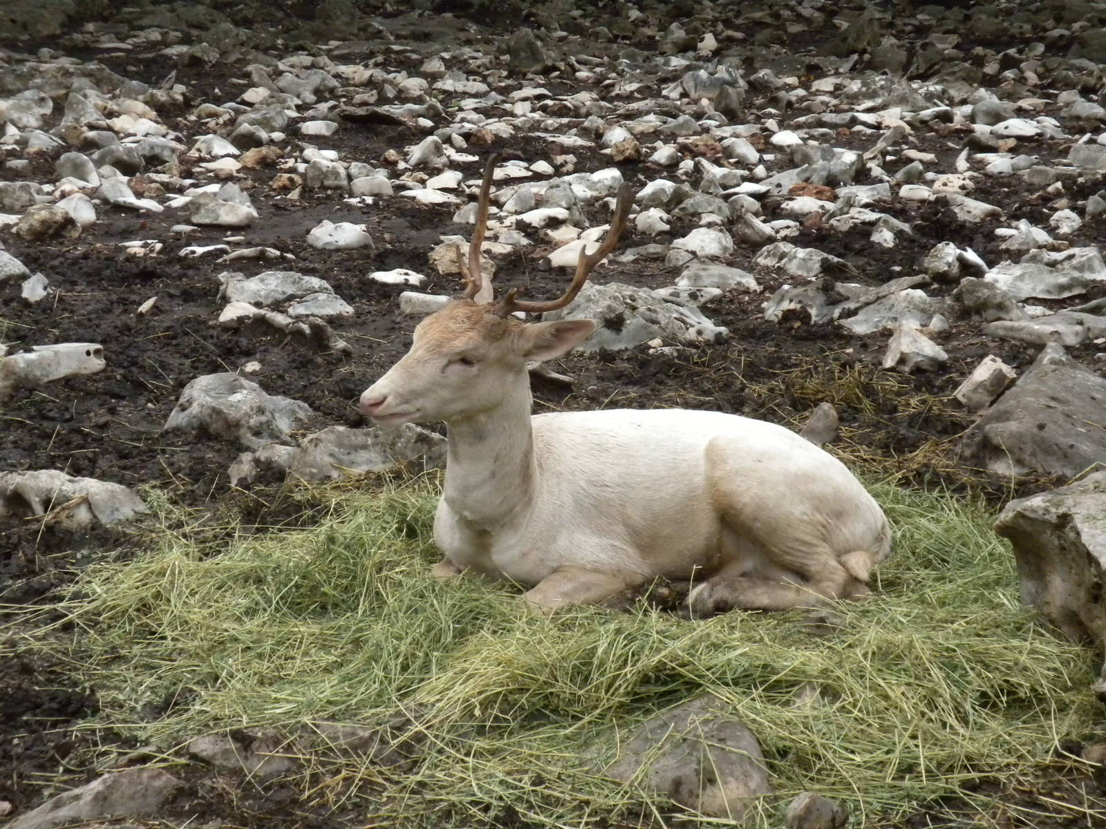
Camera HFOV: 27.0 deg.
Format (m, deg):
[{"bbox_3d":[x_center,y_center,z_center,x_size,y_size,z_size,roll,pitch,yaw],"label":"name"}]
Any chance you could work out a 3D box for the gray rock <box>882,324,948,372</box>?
[{"bbox_3d":[1.062,-0.194,6.754,0.193,0.142,0.150,2,14,9],"label":"gray rock"}]

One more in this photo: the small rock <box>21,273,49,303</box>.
[{"bbox_3d":[-1.531,-0.374,6.797,0.082,0.081,0.065,0,14,0],"label":"small rock"}]

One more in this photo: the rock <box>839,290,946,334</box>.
[{"bbox_3d":[1.035,-0.311,7.021,0.338,0.108,0.219,0,13,0],"label":"rock"}]

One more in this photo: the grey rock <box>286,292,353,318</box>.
[{"bbox_3d":[-0.734,-0.344,7.235,0.209,0.062,0.136,0,13,0],"label":"grey rock"}]

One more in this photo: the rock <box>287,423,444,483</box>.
[{"bbox_3d":[-0.445,0.095,5.654,0.417,0.130,0.260,-1,14,-5],"label":"rock"}]

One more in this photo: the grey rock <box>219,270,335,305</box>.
[{"bbox_3d":[-0.818,-0.377,6.820,0.339,0.084,0.204,0,14,0],"label":"grey rock"}]

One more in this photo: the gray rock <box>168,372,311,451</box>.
[{"bbox_3d":[-0.786,-0.009,5.759,0.376,0.145,0.282,0,13,0],"label":"gray rock"}]

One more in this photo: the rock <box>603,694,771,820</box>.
[{"bbox_3d":[0.216,0.553,3.711,0.280,0.204,0.220,1,14,3],"label":"rock"}]

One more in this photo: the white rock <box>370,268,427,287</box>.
[{"bbox_3d":[-0.518,-0.460,7.725,0.191,0.047,0.124,0,13,0],"label":"white rock"}]

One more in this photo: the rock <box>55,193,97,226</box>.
[{"bbox_3d":[-1.935,-0.832,9.330,0.172,0.133,0.140,-3,14,-11],"label":"rock"}]

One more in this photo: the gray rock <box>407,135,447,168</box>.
[{"bbox_3d":[-0.525,-1.100,9.616,0.165,0.128,0.132,0,14,0],"label":"gray rock"}]

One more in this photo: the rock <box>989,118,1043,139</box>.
[{"bbox_3d":[2.131,-1.318,10.583,0.241,0.084,0.169,0,14,0],"label":"rock"}]

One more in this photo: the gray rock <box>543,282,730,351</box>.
[{"bbox_3d":[0.247,-0.290,6.858,0.549,0.154,0.357,0,13,0],"label":"gray rock"}]

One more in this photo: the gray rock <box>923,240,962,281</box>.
[{"bbox_3d":[1.322,-0.519,7.810,0.129,0.124,0.116,0,13,0],"label":"gray rock"}]

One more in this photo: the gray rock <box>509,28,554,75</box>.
[{"bbox_3d":[-0.145,-2.445,15.480,0.308,0.315,0.260,0,14,-1],"label":"gray rock"}]

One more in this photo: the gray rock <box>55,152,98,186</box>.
[{"bbox_3d":[-2.060,-1.061,9.946,0.194,0.132,0.136,0,13,0],"label":"gray rock"}]

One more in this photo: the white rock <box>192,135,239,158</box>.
[{"bbox_3d":[-1.455,-1.157,9.917,0.207,0.093,0.156,0,14,0],"label":"white rock"}]

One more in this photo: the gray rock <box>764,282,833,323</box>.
[{"bbox_3d":[0.797,-0.364,7.459,0.224,0.136,0.190,1,14,6],"label":"gray rock"}]

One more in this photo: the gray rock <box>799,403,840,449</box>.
[{"bbox_3d":[0.658,0.027,5.691,0.100,0.099,0.080,0,13,0],"label":"gray rock"}]

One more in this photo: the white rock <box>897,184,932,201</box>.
[{"bbox_3d":[1.572,-0.963,9.975,0.150,0.070,0.120,2,14,9],"label":"white rock"}]

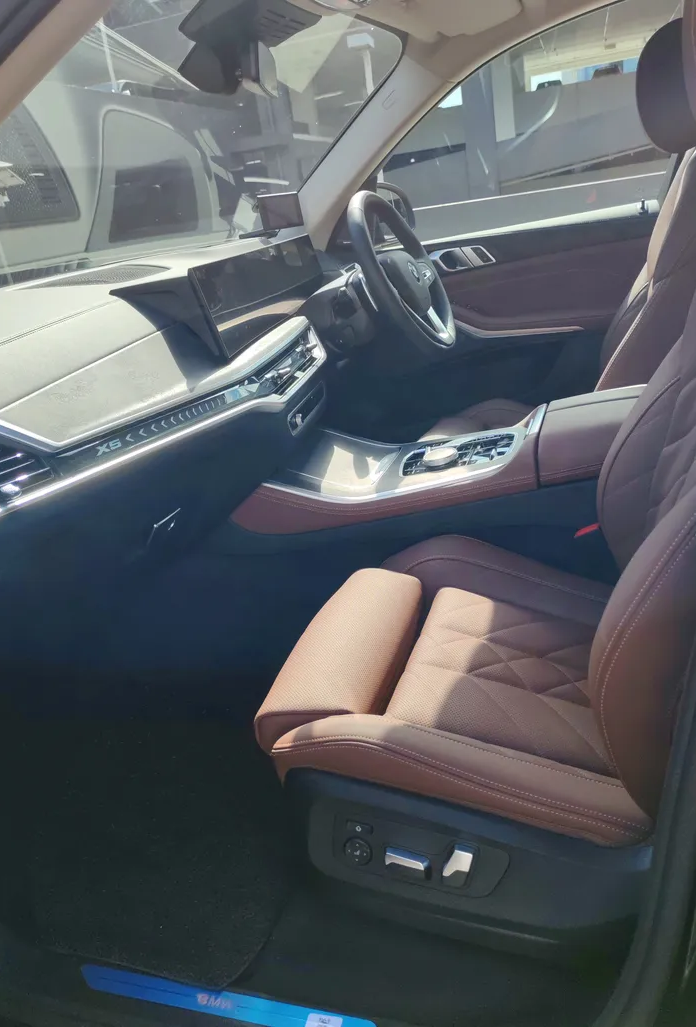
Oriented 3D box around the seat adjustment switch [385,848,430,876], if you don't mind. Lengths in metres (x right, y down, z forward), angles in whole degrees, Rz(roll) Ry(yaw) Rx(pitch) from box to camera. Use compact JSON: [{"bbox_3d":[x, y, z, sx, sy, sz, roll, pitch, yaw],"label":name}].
[{"bbox_3d":[0.071,0.406,0.965,0.050,0.024,0.019,8,13,14],"label":"seat adjustment switch"}]

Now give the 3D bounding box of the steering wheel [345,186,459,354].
[{"bbox_3d":[0.113,-0.511,1.767,0.085,0.370,0.370,-28,11,23],"label":"steering wheel"}]

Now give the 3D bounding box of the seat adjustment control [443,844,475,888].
[{"bbox_3d":[0.126,0.401,0.947,0.024,0.045,0.018,15,14,12],"label":"seat adjustment control"}]

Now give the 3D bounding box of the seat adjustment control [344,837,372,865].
[{"bbox_3d":[0.012,0.401,0.986,0.031,0.031,0.010,8,13,14],"label":"seat adjustment control"}]

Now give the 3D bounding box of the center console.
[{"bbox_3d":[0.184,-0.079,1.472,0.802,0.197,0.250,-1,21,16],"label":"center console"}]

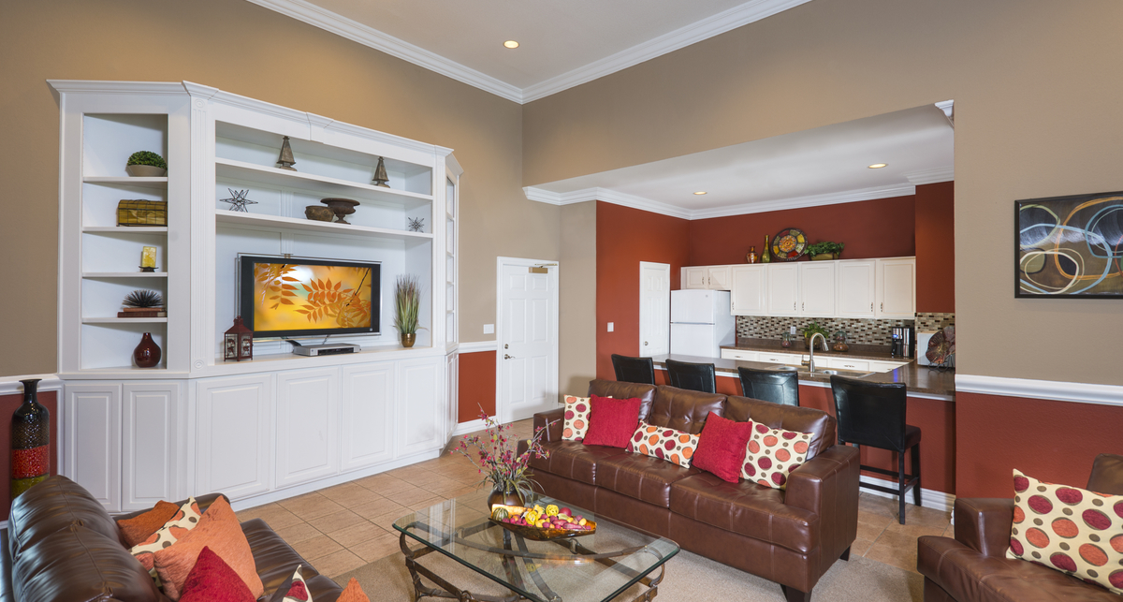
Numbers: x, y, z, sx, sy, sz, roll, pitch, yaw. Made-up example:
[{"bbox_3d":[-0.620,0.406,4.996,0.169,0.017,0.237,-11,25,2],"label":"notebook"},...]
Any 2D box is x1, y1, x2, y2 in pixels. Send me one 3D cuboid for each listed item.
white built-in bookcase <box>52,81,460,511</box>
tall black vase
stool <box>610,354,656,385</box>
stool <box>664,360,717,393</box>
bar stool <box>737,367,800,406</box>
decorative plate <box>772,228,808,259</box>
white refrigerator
[{"bbox_3d":[-2.074,0.020,4.690,0.730,3.060,3.465,0,0,42],"label":"white built-in bookcase"},{"bbox_3d":[-3.485,1.040,3.479,0.176,1.055,0.176,0,0,43],"label":"tall black vase"},{"bbox_3d":[0.883,1.063,5.449,0.487,1.000,0.562,0,0,43],"label":"stool"},{"bbox_3d":[1.350,1.064,5.020,0.487,1.000,0.562,0,0,43],"label":"stool"},{"bbox_3d":[1.835,1.059,4.475,0.480,1.000,0.550,0,0,42],"label":"bar stool"},{"bbox_3d":[3.244,-0.783,7.533,0.490,0.490,0.050,0,-14,42],"label":"decorative plate"},{"bbox_3d":[2.185,0.706,8.181,0.725,1.703,0.750,0,0,43],"label":"white refrigerator"}]

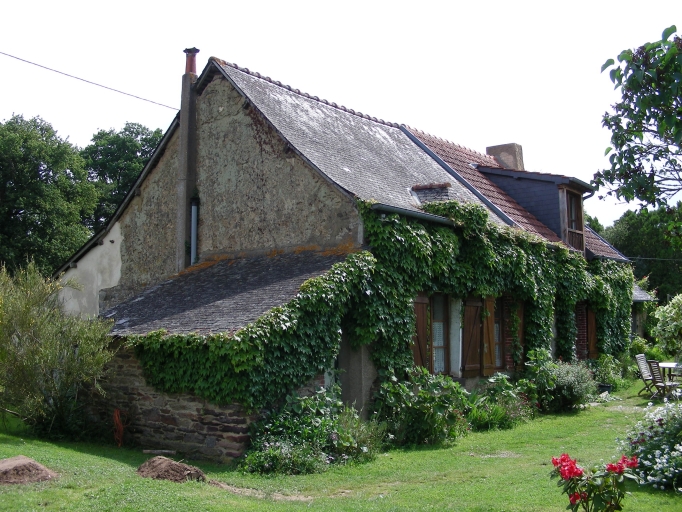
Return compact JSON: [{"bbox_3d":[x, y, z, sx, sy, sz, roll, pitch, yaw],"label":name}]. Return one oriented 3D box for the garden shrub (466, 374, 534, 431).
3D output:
[{"bbox_3d":[2.930,2.680,13.950,1.100,0.950,1.300,-6,-9,42],"label":"garden shrub"}]

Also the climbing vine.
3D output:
[{"bbox_3d":[2.534,1.143,17.375,3.450,4.000,15.000,-6,-9,42],"label":"climbing vine"}]

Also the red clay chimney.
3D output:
[{"bbox_3d":[-3.368,-4.400,16.873,0.360,0.651,0.360,0,-7,0],"label":"red clay chimney"}]

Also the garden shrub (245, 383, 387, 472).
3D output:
[{"bbox_3d":[-0.370,2.320,10.150,1.500,1.120,1.750,-6,-9,42],"label":"garden shrub"}]

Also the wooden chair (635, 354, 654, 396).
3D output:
[{"bbox_3d":[7.555,2.941,18.400,0.640,1.040,0.520,-6,-9,40],"label":"wooden chair"}]

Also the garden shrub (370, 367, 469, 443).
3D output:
[{"bbox_3d":[1.280,2.420,12.250,1.300,1.220,1.500,-6,-9,42],"label":"garden shrub"}]

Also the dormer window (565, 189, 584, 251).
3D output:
[{"bbox_3d":[5.961,-0.855,19.131,0.240,1.510,1.125,-6,-9,42],"label":"dormer window"}]

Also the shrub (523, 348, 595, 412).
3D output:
[{"bbox_3d":[4.660,2.630,15.880,1.200,1.320,1.550,-6,-9,42],"label":"shrub"}]

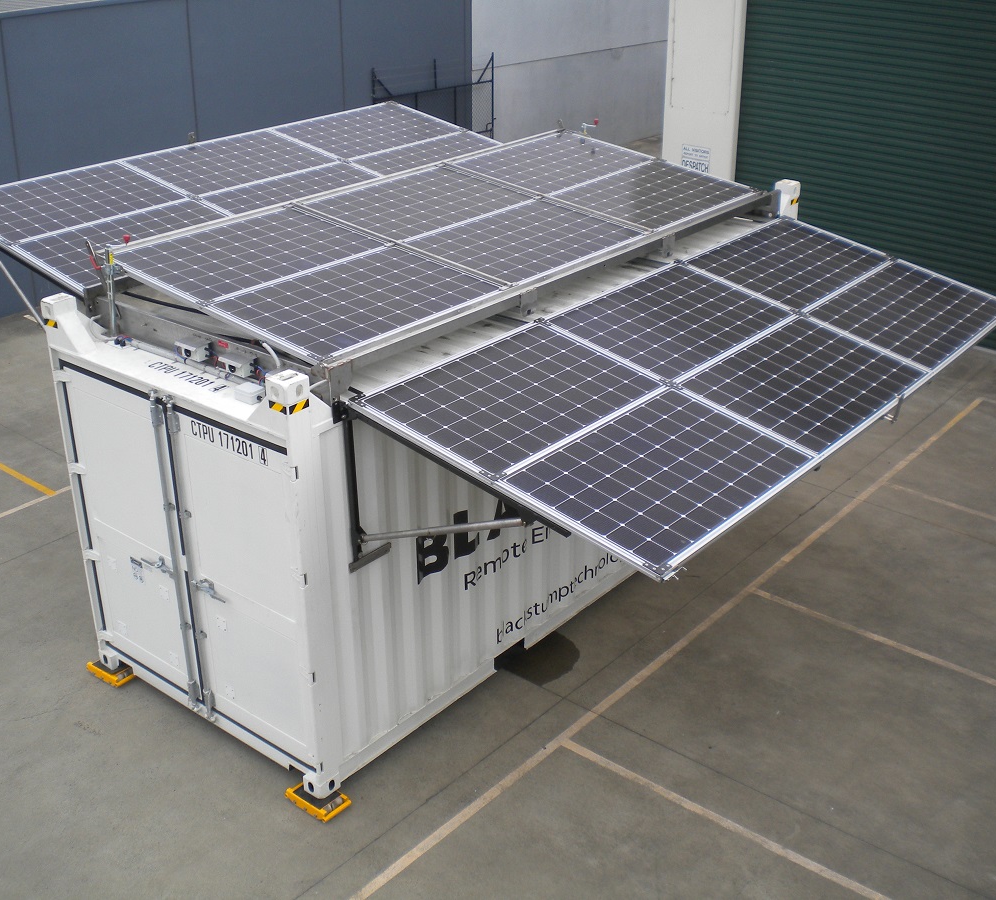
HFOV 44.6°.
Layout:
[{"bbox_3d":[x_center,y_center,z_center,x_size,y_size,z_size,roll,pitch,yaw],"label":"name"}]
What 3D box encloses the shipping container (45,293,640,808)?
[{"bbox_3d":[-0.156,-0.373,10.051,2.438,2.896,6.058,19,31,35],"label":"shipping container"}]

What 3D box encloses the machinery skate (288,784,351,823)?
[{"bbox_3d":[-1.173,2.282,7.939,0.370,0.095,0.235,19,31,35],"label":"machinery skate"}]

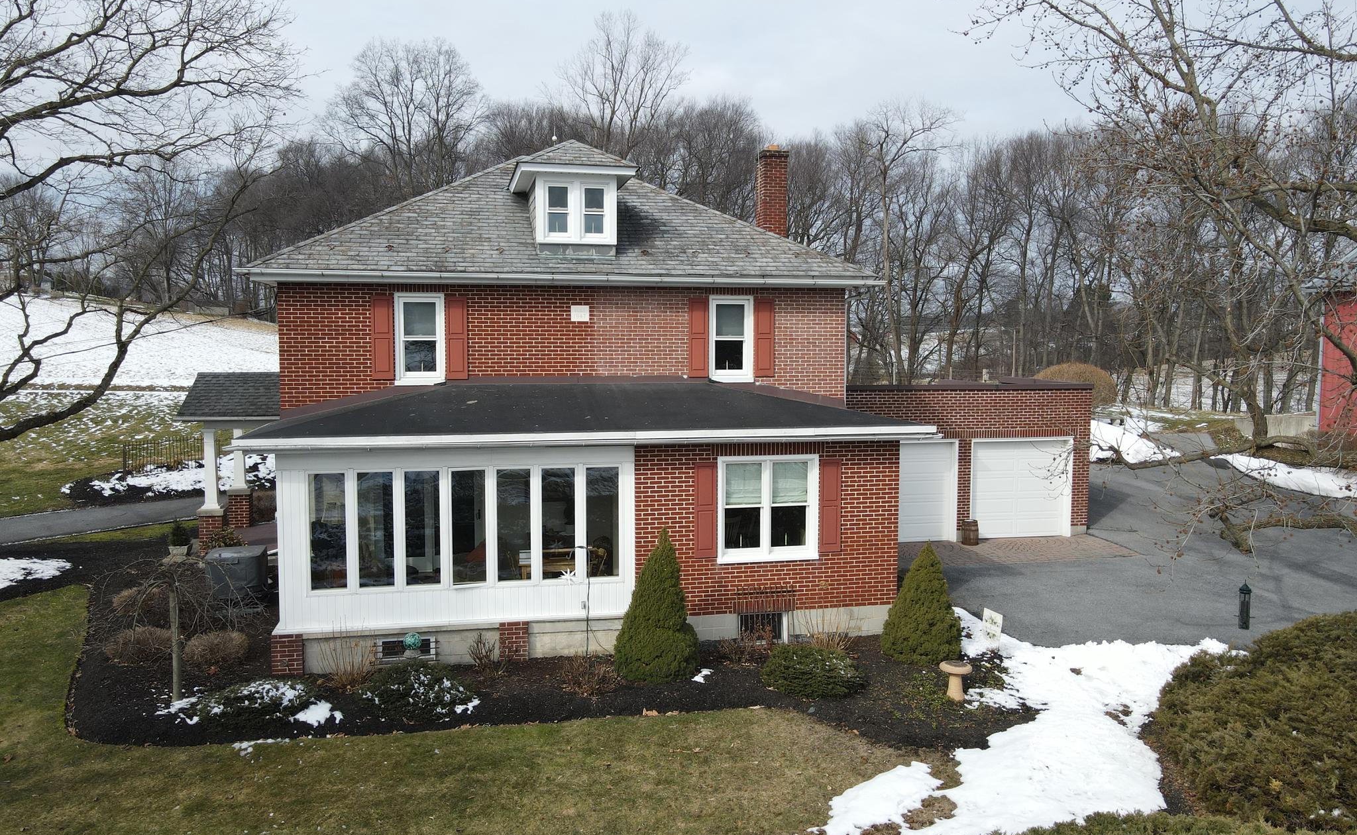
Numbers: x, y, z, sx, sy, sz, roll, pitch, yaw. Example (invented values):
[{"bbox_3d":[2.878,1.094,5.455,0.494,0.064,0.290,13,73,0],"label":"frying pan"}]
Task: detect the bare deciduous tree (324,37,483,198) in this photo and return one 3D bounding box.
[{"bbox_3d":[-20.971,-17.889,72.000,12.200,22.300,12.200,-1,5,-11],"label":"bare deciduous tree"}]

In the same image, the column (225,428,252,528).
[{"bbox_3d":[-9.620,1.216,20.622,0.480,2.380,0.480,-1,5,-11],"label":"column"}]

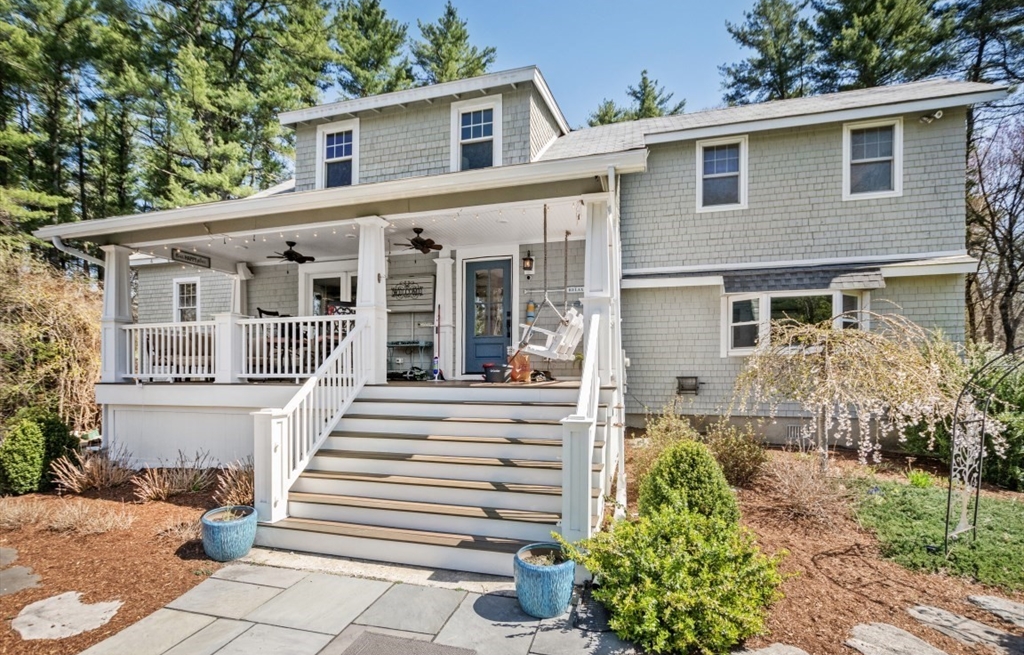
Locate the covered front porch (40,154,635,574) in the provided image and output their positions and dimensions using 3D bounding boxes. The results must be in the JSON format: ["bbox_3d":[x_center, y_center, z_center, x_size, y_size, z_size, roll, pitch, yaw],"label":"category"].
[{"bbox_3d":[-2.880,0.381,6.454,9.400,4.150,3.950,-1,-3,15],"label":"covered front porch"}]

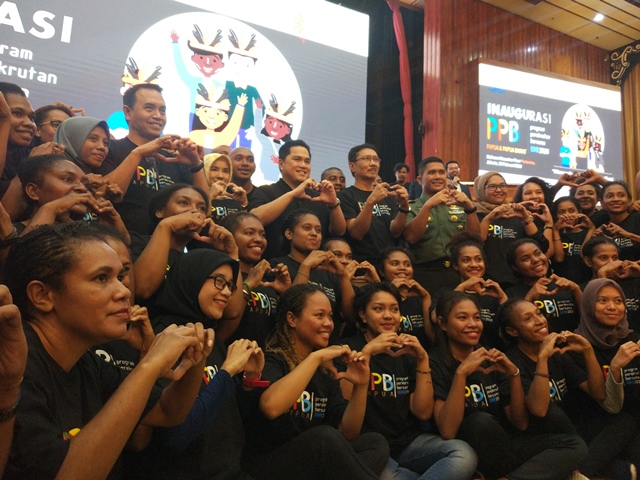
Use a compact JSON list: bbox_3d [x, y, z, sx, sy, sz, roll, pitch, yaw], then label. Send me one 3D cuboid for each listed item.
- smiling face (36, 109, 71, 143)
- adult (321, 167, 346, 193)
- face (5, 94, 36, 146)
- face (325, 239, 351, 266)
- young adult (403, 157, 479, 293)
[{"bbox_3d":[-1.256,-0.532,2.450,0.170,0.200,0.150,0,-7,18],"label":"smiling face"},{"bbox_3d":[0.081,0.329,3.521,0.480,1.700,0.330,6,-8,-25],"label":"adult"},{"bbox_3d":[-1.128,-0.458,1.950,0.160,0.210,0.145,0,-7,15],"label":"face"},{"bbox_3d":[0.101,0.084,2.820,0.155,0.205,0.170,6,-8,-26],"label":"face"},{"bbox_3d":[0.790,0.306,3.279,0.500,1.740,0.400,5,-7,-18],"label":"young adult"}]

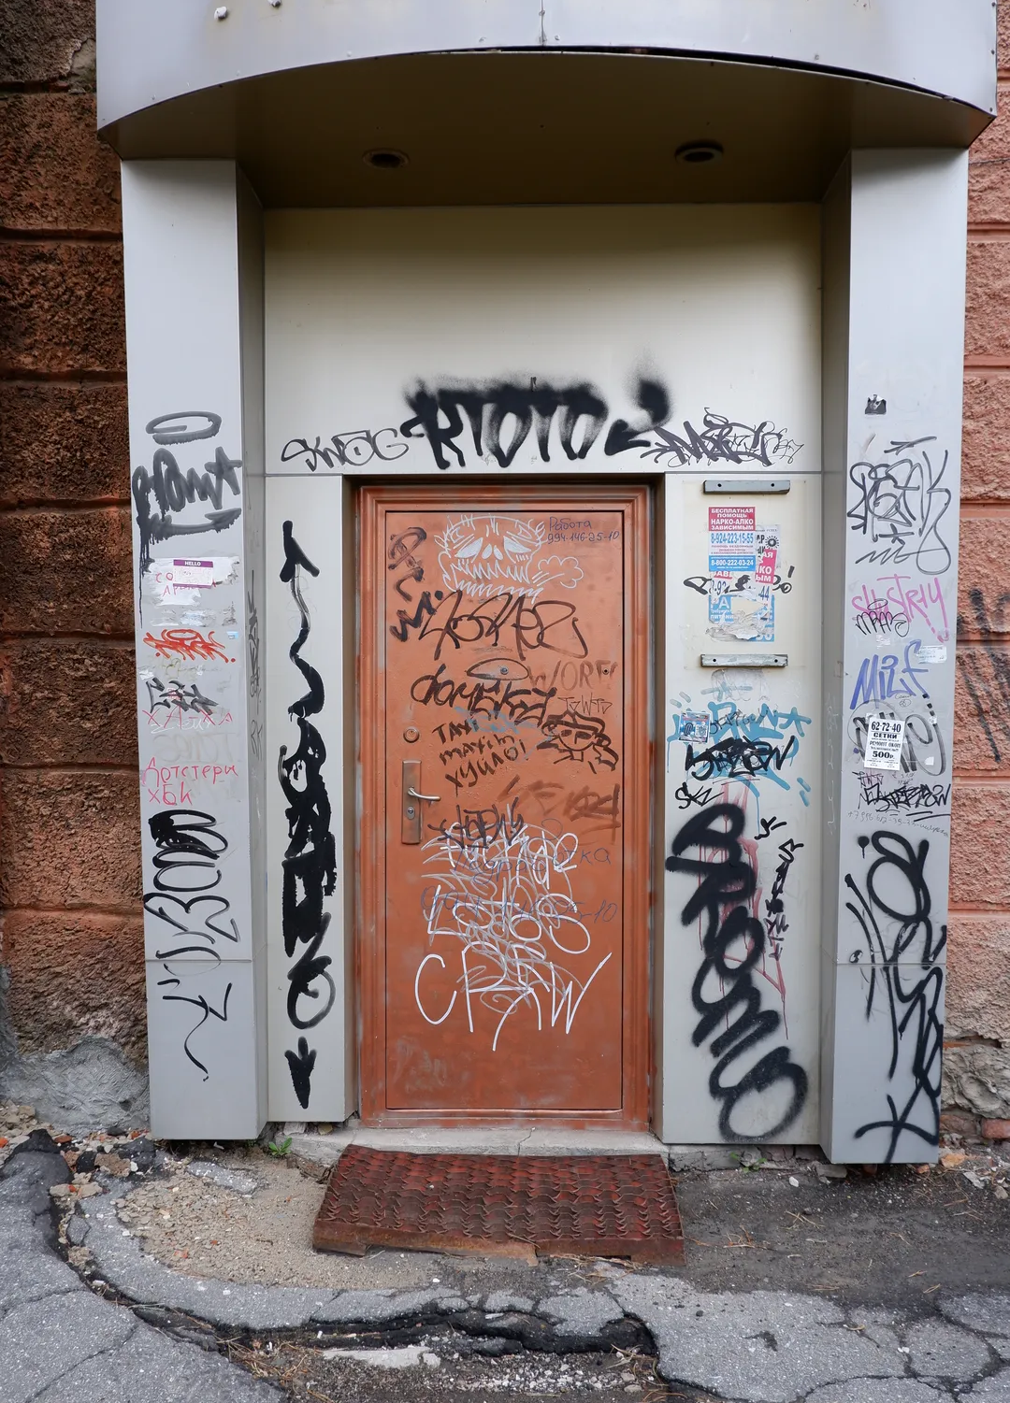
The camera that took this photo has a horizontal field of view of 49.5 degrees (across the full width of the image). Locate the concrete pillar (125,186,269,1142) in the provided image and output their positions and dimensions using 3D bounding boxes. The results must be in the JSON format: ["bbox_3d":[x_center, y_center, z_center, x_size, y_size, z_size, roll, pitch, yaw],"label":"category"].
[{"bbox_3d":[-0.915,-0.107,3.280,0.325,2.850,0.320,0,1,1],"label":"concrete pillar"}]

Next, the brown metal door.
[{"bbox_3d":[0.000,0.341,3.620,0.965,2.110,0.100,0,1,1],"label":"brown metal door"}]

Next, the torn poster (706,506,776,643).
[{"bbox_3d":[0.734,-0.394,3.400,0.218,0.427,0.010,0,1,1],"label":"torn poster"}]

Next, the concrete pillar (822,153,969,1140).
[{"bbox_3d":[1.140,-0.090,3.250,0.325,2.930,0.320,0,1,1],"label":"concrete pillar"}]

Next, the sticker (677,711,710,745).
[{"bbox_3d":[0.586,0.085,3.400,0.088,0.090,0.005,6,1,1],"label":"sticker"}]

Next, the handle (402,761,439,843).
[{"bbox_3d":[-0.278,0.331,3.590,0.120,0.272,0.065,0,1,1],"label":"handle"}]

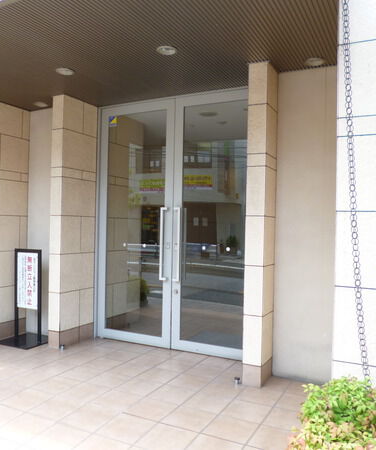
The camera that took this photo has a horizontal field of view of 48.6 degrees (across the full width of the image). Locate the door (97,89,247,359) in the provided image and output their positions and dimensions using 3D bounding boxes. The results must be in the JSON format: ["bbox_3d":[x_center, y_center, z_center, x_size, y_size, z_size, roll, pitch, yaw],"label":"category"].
[{"bbox_3d":[-0.164,-0.012,4.362,1.950,2.640,0.150,1,0,27],"label":"door"}]

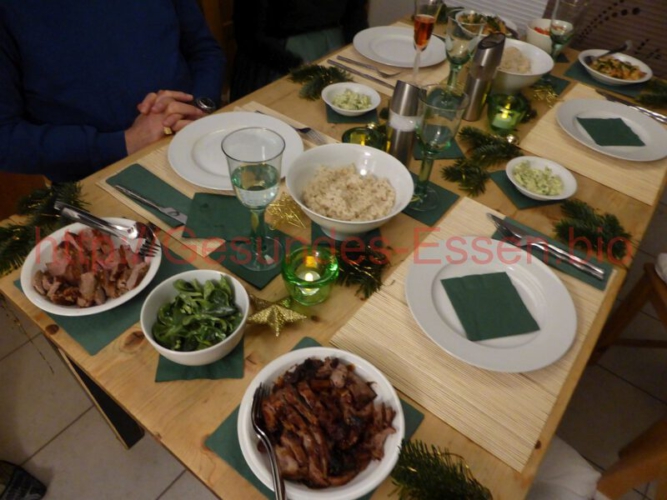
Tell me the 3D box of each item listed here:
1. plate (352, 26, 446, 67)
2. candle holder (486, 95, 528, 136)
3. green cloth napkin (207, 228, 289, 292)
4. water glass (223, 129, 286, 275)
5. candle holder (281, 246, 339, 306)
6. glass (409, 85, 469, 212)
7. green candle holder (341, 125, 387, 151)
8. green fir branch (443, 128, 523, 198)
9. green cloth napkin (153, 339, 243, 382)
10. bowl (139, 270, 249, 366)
[{"bbox_3d":[0.196,-0.600,1.432,0.276,0.021,0.276,2,47,-2],"label":"plate"},{"bbox_3d":[0.422,-0.323,1.160,0.086,0.062,0.086,2,47,-2],"label":"candle holder"},{"bbox_3d":[-0.129,0.002,0.826,0.120,0.005,0.120,30,51,21],"label":"green cloth napkin"},{"bbox_3d":[-0.117,-0.071,0.743,0.084,0.222,0.084,7,46,0],"label":"water glass"},{"bbox_3d":[-0.037,0.045,0.754,0.087,0.064,0.087,7,46,0],"label":"candle holder"},{"bbox_3d":[0.179,-0.182,0.901,0.089,0.220,0.089,2,47,-2],"label":"glass"},{"bbox_3d":[0.060,-0.214,1.033,0.088,0.060,0.088,2,47,-3],"label":"green candle holder"},{"bbox_3d":[0.306,-0.204,1.054,0.145,0.042,0.235,31,52,22],"label":"green fir branch"},{"bbox_3d":[-0.192,0.138,0.717,0.120,0.004,0.120,-1,47,-6],"label":"green cloth napkin"},{"bbox_3d":[-0.194,0.106,0.700,0.145,0.073,0.145,-1,47,-6],"label":"bowl"}]

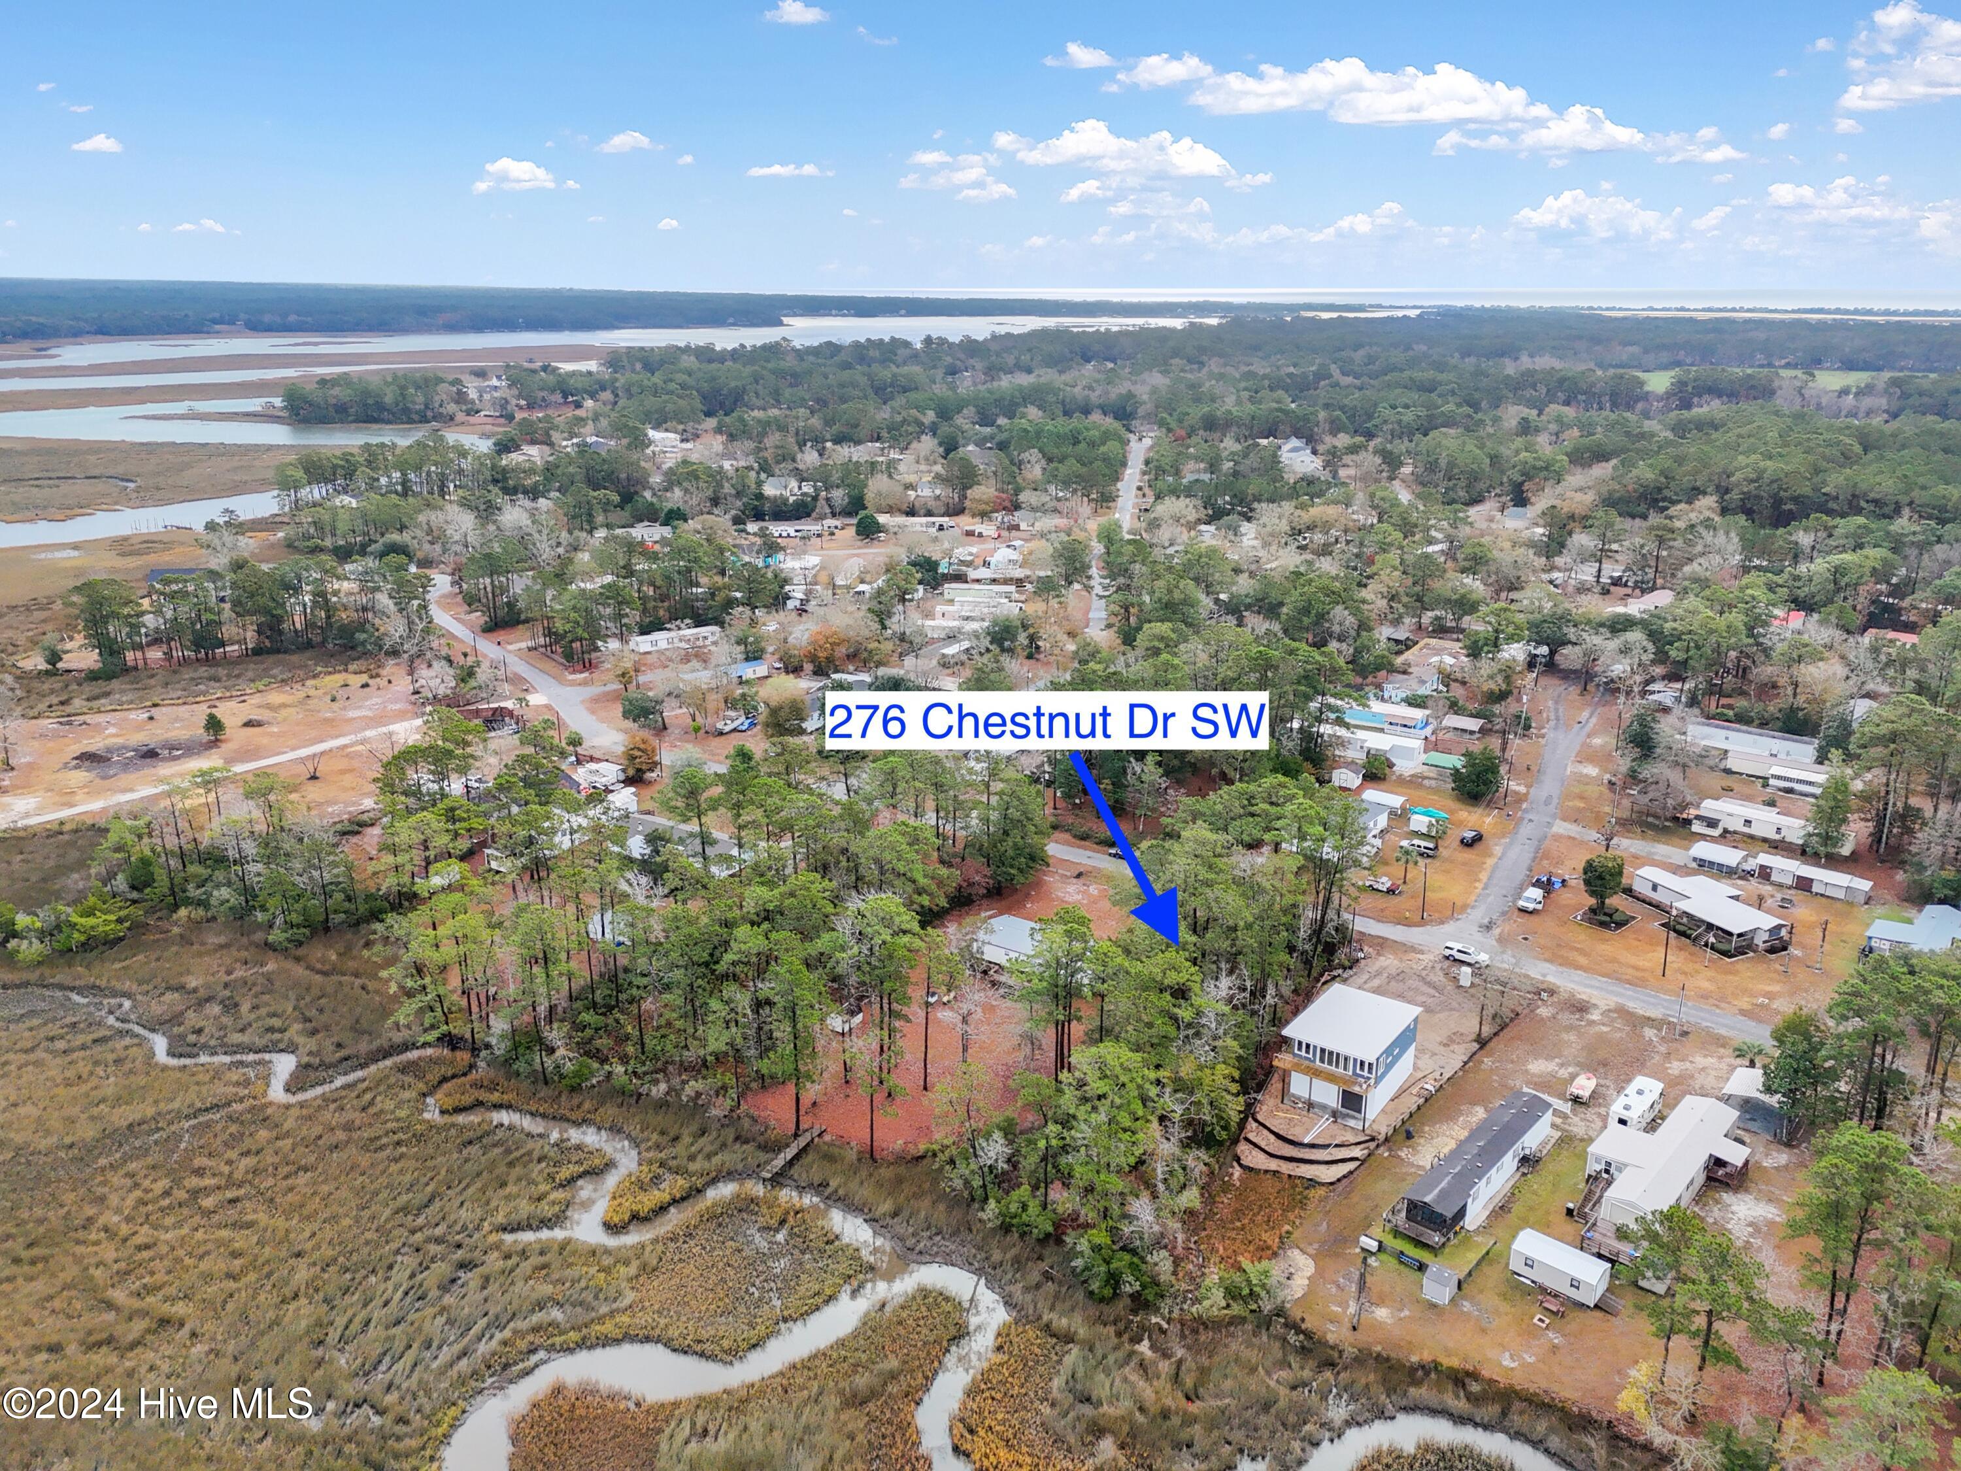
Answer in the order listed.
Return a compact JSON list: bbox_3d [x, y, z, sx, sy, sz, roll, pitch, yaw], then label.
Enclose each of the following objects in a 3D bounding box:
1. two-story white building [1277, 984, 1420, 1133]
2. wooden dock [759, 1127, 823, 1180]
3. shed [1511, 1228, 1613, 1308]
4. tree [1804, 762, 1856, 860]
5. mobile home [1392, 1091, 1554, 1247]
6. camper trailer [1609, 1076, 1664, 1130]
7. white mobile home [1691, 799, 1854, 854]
[{"bbox_3d":[38.830,33.380,142.220,9.600,8.000,13.700,14,23,35],"label":"two-story white building"},{"bbox_3d":[-18.350,40.850,133.100,1.300,1.200,9.250,10,21,27],"label":"wooden dock"},{"bbox_3d":[49.390,45.160,115.850,7.100,2.900,3.400,16,24,39],"label":"shed"},{"bbox_3d":[122.520,11.140,195.260,5.600,15.500,5.600,12,22,32],"label":"tree"},{"bbox_3d":[47.380,40.240,128.430,4.500,3.900,24.500,17,25,41],"label":"mobile home"},{"bbox_3d":[65.500,37.350,136.160,2.500,3.100,8.400,16,24,40],"label":"camper trailer"},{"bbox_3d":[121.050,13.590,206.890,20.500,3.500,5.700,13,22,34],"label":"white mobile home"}]

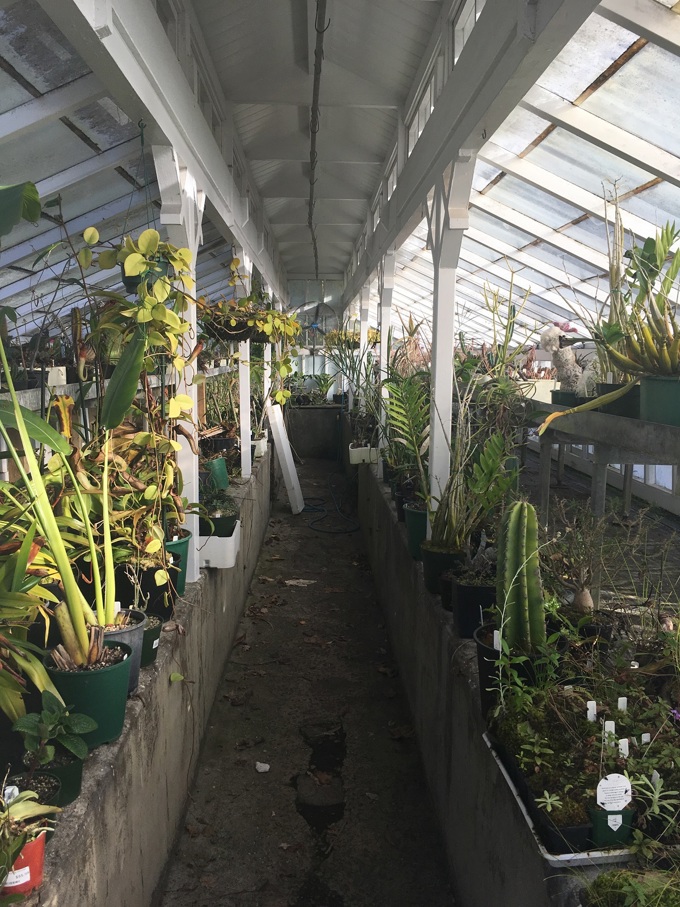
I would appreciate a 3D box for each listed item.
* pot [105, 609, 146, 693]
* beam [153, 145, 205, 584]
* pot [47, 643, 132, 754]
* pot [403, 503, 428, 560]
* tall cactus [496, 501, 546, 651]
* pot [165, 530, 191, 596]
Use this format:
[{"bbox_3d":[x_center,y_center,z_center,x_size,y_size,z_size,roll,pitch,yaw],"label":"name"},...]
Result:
[{"bbox_3d":[-0.622,0.544,2.047,0.205,0.193,0.205,0,7,-2],"label":"pot"},{"bbox_3d":[-0.600,-0.267,2.939,0.084,1.568,0.732,0,7,-2],"label":"beam"},{"bbox_3d":[-0.596,0.575,1.815,0.203,0.193,0.203,0,7,-2],"label":"pot"},{"bbox_3d":[0.383,0.363,3.440,0.203,0.213,0.203,1,7,0],"label":"pot"},{"bbox_3d":[0.445,0.294,1.851,0.123,0.360,0.123,0,7,-2],"label":"tall cactus"},{"bbox_3d":[-0.676,0.421,2.863,0.247,0.222,0.247,0,7,-2],"label":"pot"}]

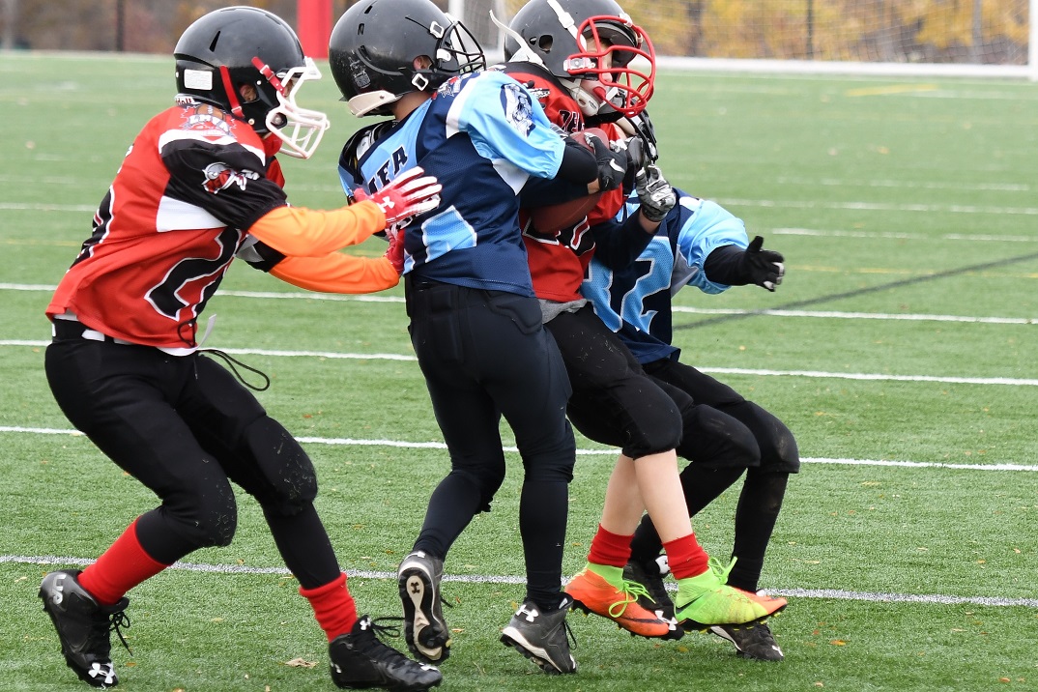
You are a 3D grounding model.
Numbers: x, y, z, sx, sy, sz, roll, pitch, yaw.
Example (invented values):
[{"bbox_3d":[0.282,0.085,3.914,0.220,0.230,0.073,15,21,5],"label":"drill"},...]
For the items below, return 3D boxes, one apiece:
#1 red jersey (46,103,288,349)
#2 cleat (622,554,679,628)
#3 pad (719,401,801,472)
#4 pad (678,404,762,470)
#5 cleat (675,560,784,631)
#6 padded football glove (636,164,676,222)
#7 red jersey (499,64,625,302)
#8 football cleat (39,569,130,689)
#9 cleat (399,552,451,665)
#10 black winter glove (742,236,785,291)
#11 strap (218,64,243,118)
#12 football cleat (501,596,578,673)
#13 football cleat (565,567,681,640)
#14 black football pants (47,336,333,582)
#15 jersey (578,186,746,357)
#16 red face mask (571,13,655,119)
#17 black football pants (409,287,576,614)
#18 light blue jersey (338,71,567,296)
[{"bbox_3d":[-0.728,-0.246,8.950,0.370,0.550,0.440,24,0,12],"label":"red jersey"},{"bbox_3d":[0.293,0.567,9.550,0.095,0.125,0.250,-12,41,-39],"label":"cleat"},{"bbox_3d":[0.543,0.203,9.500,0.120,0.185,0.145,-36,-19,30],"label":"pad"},{"bbox_3d":[0.431,0.196,9.200,0.150,0.145,0.130,-13,6,15],"label":"pad"},{"bbox_3d":[0.463,0.548,9.300,0.255,0.140,0.095,-4,3,16],"label":"cleat"},{"bbox_3d":[0.294,-0.328,9.120,0.085,0.125,0.085,-17,6,-23],"label":"padded football glove"},{"bbox_3d":[0.074,-0.349,9.150,0.290,0.510,0.400,1,4,43],"label":"red jersey"},{"bbox_3d":[-0.876,0.572,8.760,0.140,0.260,0.095,-28,3,3],"label":"football cleat"},{"bbox_3d":[-0.203,0.558,9.050,0.092,0.245,0.110,-3,29,15],"label":"cleat"},{"bbox_3d":[0.535,-0.180,9.250,0.150,0.110,0.075,11,3,35],"label":"black winter glove"},{"bbox_3d":[-0.600,-0.531,8.840,0.025,0.118,0.025,-19,0,0],"label":"strap"},{"bbox_3d":[0.040,0.613,9.000,0.095,0.130,0.240,25,-4,46],"label":"football cleat"},{"bbox_3d":[0.216,0.548,9.080,0.245,0.125,0.095,21,7,0],"label":"football cleat"},{"bbox_3d":[-0.689,0.244,8.950,0.580,0.540,0.370,2,5,11],"label":"black football pants"},{"bbox_3d":[0.273,-0.160,9.550,0.430,0.440,0.310,-2,-8,-42],"label":"jersey"},{"bbox_3d":[0.208,-0.599,9.070,0.150,0.205,0.200,0,7,30],"label":"red face mask"},{"bbox_3d":[-0.063,0.211,9.020,0.300,0.710,0.300,-2,4,-43],"label":"black football pants"},{"bbox_3d":[-0.141,-0.344,9.020,0.320,0.470,0.420,-8,-4,-40],"label":"light blue jersey"}]

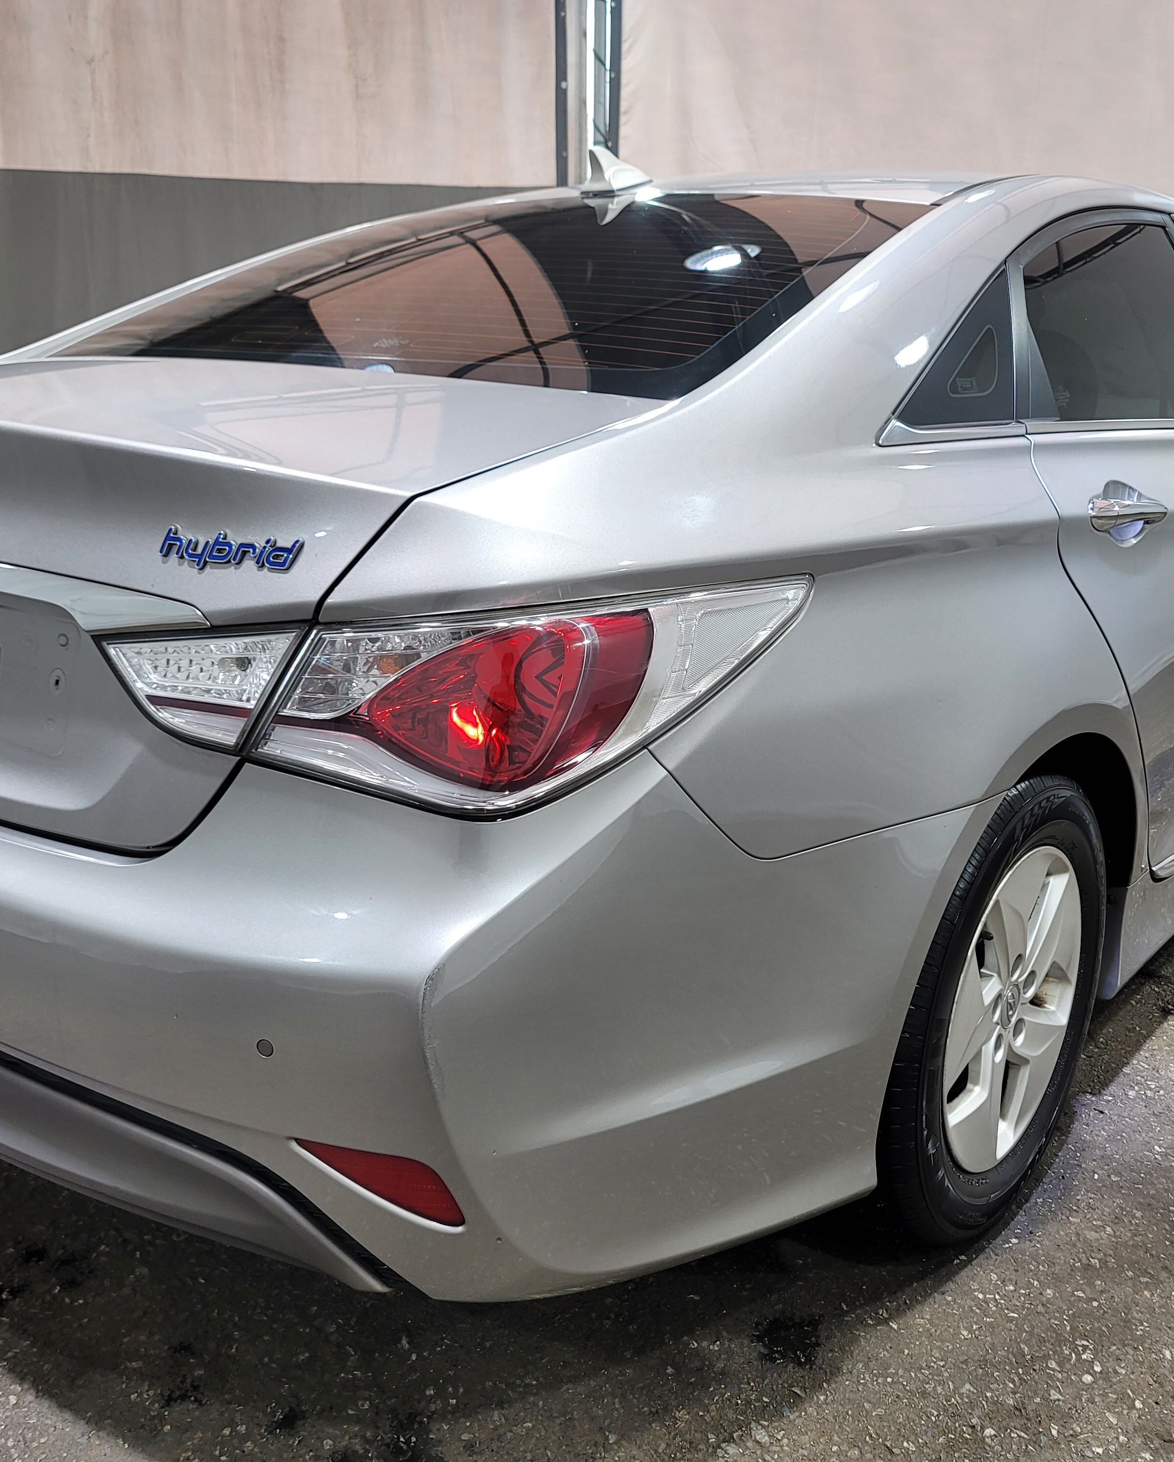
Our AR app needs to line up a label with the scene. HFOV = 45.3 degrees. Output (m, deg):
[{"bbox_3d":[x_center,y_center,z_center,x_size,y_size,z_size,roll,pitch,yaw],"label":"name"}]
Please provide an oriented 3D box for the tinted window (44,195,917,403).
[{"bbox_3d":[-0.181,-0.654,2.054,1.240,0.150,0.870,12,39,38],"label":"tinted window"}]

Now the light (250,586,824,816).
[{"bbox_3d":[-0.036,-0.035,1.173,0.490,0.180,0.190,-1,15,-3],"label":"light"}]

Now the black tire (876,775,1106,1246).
[{"bbox_3d":[0.488,0.344,1.875,0.215,0.668,0.668,12,19,38],"label":"black tire"}]

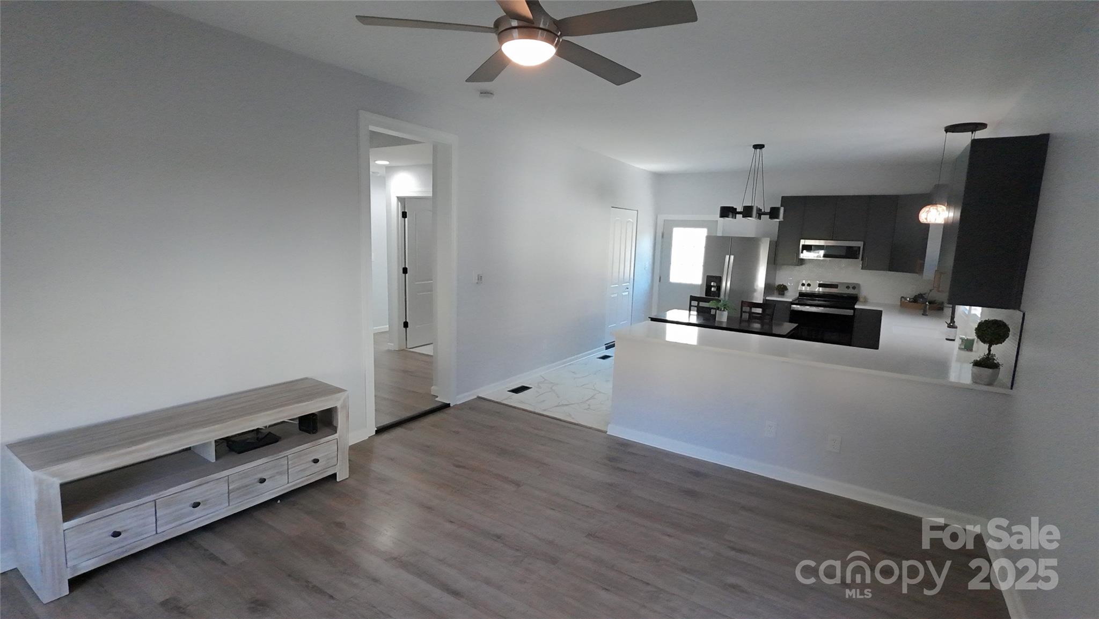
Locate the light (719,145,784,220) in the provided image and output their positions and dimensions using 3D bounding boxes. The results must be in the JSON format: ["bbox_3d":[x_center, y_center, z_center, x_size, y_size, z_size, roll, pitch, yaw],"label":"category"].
[{"bbox_3d":[2.544,-1.571,5.067,0.669,0.918,0.669,6,9,33],"label":"light"}]

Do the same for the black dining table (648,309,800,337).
[{"bbox_3d":[2.133,0.516,5.129,1.520,0.770,0.840,7,10,39],"label":"black dining table"}]

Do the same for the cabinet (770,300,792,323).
[{"bbox_3d":[3.556,0.322,6.391,0.331,0.906,0.613,6,9,31],"label":"cabinet"}]

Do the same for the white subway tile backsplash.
[{"bbox_3d":[4.552,-0.402,6.124,1.989,0.604,0.030,6,8,29],"label":"white subway tile backsplash"}]

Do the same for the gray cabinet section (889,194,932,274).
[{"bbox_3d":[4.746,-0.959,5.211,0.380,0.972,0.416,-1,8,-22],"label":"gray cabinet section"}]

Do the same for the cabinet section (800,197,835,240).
[{"bbox_3d":[3.892,-1.303,5.901,0.377,0.602,0.330,7,9,31],"label":"cabinet section"}]

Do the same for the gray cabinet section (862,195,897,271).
[{"bbox_3d":[4.476,-1.028,5.566,0.306,0.975,0.330,7,9,31],"label":"gray cabinet section"}]

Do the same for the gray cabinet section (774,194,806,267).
[{"bbox_3d":[3.601,-1.159,6.099,0.305,0.983,0.330,7,9,31],"label":"gray cabinet section"}]

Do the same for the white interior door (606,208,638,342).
[{"bbox_3d":[1.196,-0.541,6.705,0.050,2.173,0.849,8,9,39],"label":"white interior door"}]

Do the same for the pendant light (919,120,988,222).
[{"bbox_3d":[4.071,-1.347,4.119,0.436,0.941,0.436,6,9,33],"label":"pendant light"}]

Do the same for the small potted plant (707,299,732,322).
[{"bbox_3d":[2.118,0.007,5.064,0.231,0.267,0.231,6,9,33],"label":"small potted plant"}]

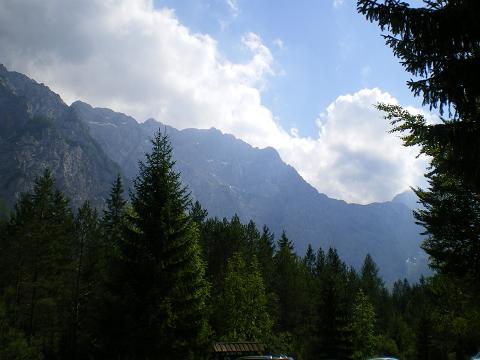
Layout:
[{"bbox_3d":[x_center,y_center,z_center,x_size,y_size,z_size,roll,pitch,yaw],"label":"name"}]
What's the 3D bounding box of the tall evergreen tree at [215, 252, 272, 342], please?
[{"bbox_3d":[0.193,7.596,29.095,3.300,7.400,3.300,-1,-19,0],"label":"tall evergreen tree"}]

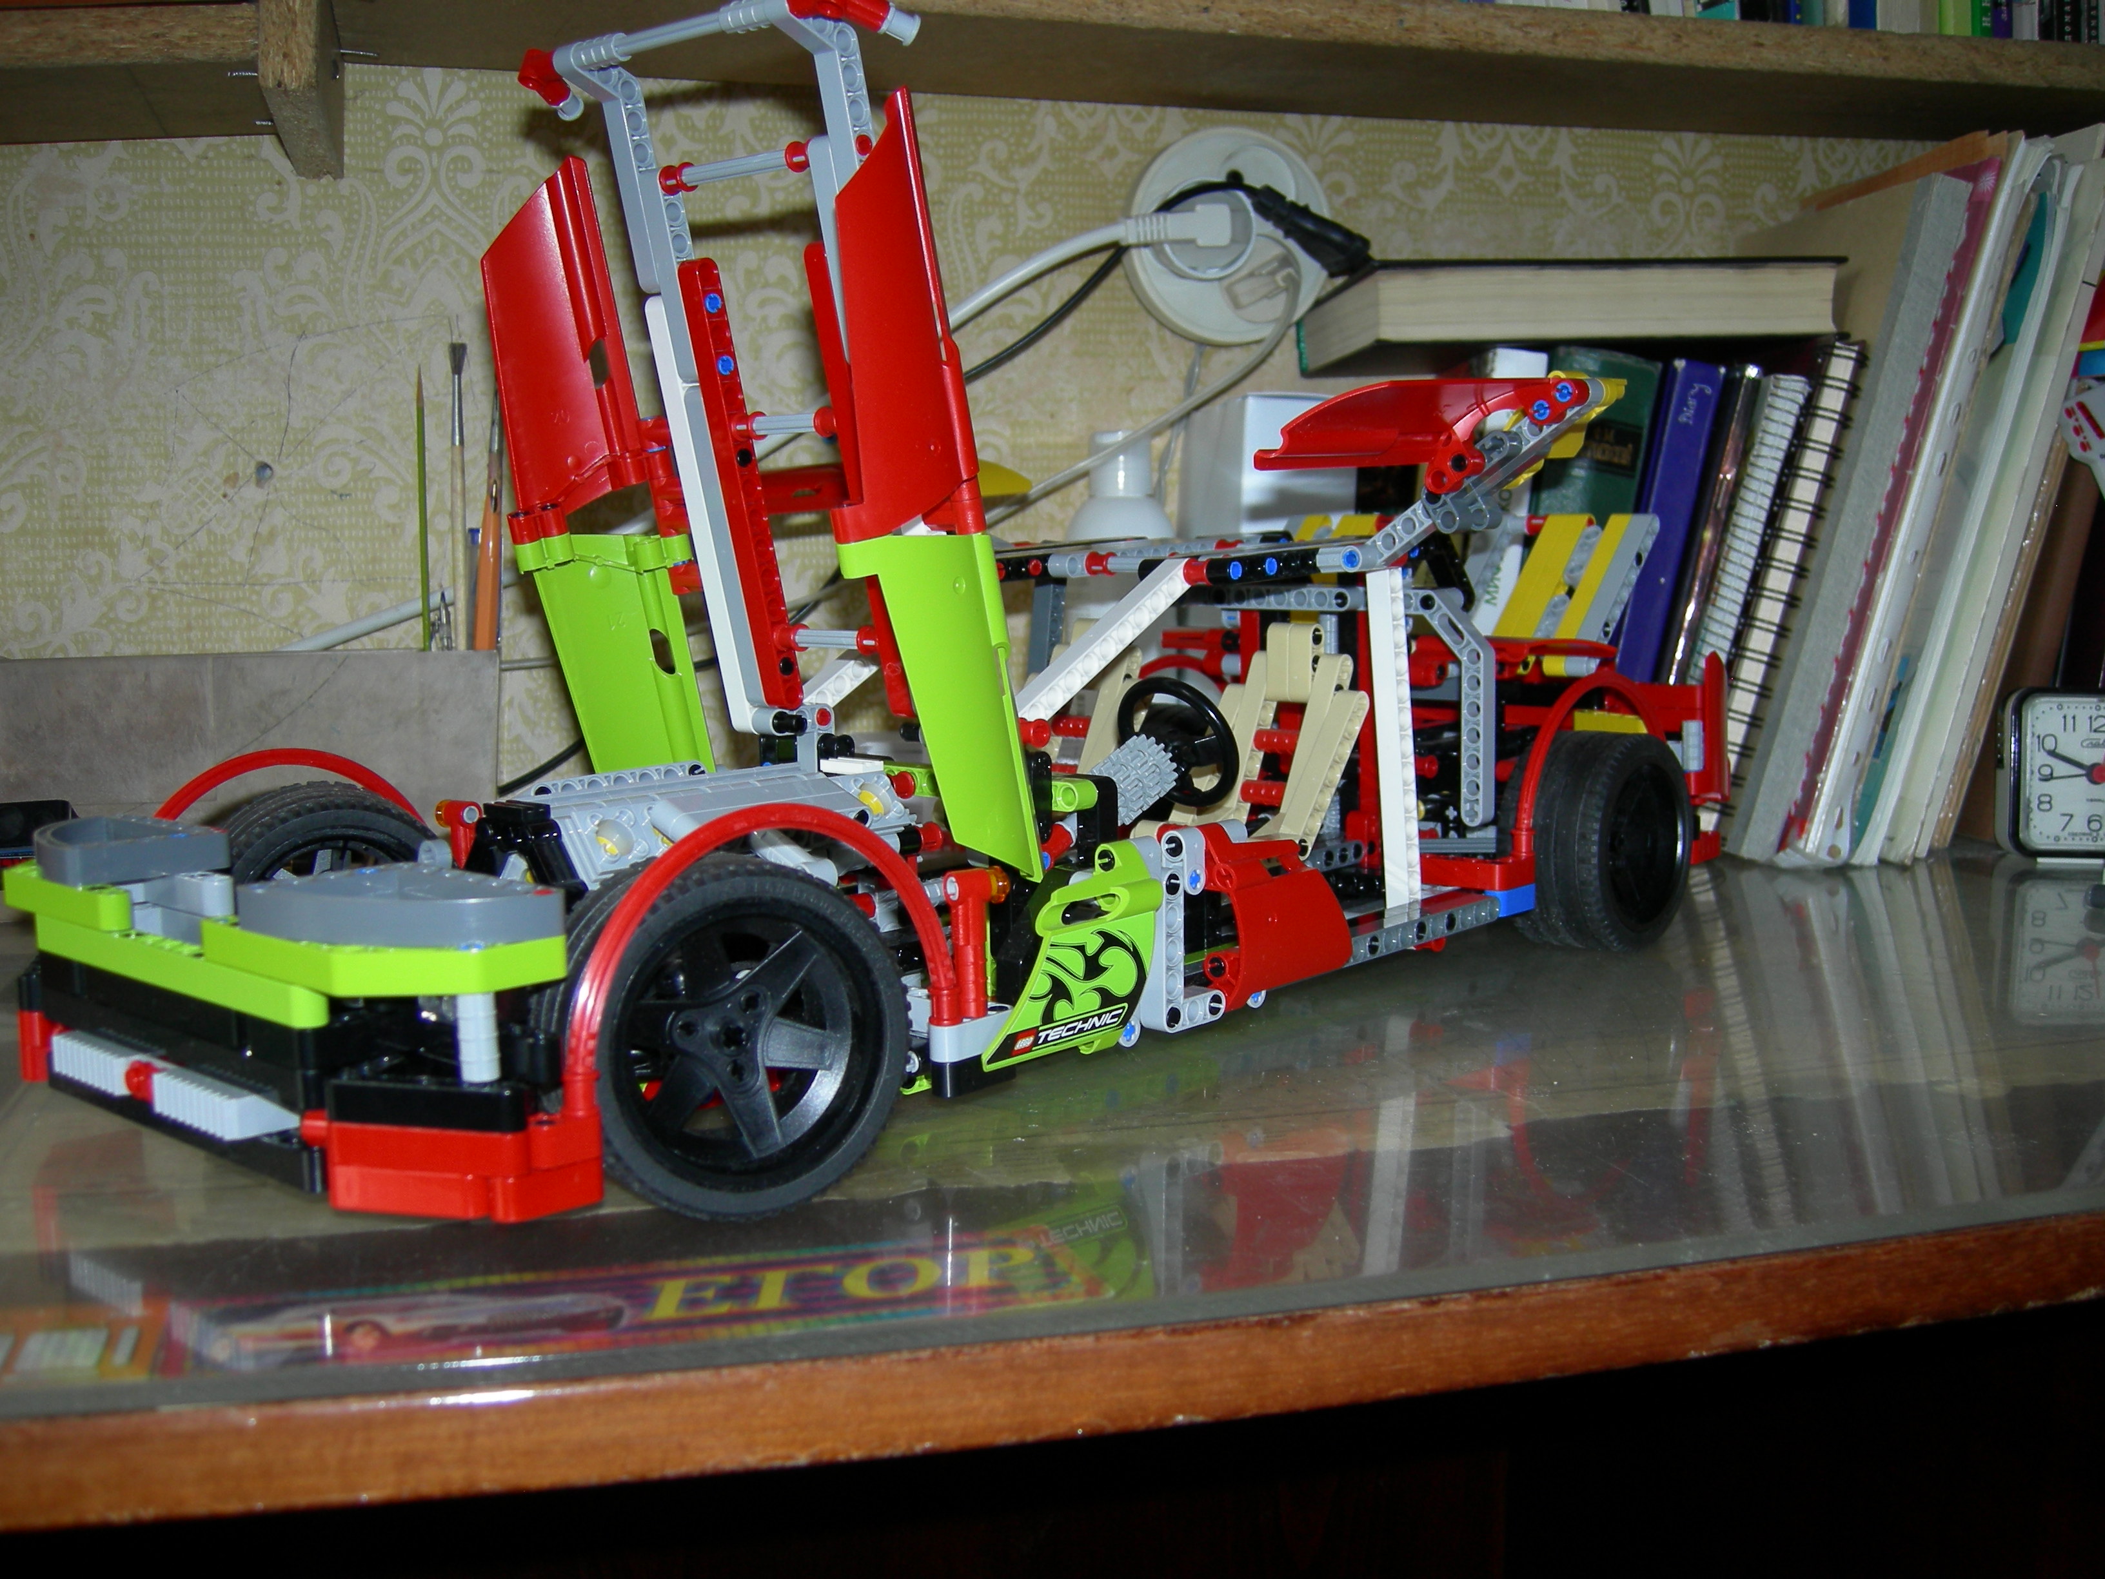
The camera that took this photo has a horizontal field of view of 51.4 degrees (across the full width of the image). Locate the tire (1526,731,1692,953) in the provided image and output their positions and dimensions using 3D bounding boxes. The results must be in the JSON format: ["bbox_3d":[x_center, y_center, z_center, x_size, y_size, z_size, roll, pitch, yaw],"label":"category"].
[{"bbox_3d":[0.171,0.017,0.680,0.034,0.069,0.069,6,9,42],"label":"tire"}]

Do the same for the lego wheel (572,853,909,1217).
[{"bbox_3d":[-0.065,0.048,0.434,0.069,0.069,0.036,-4,8,-29],"label":"lego wheel"}]

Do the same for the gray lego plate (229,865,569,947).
[{"bbox_3d":[-0.125,0.024,0.420,0.056,0.008,0.040,6,9,42],"label":"gray lego plate"}]

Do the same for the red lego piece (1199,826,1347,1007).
[{"bbox_3d":[0.056,0.030,0.559,0.020,0.046,0.054,6,9,42],"label":"red lego piece"}]

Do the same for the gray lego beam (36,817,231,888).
[{"bbox_3d":[-0.219,0.014,0.507,0.056,0.008,0.040,6,9,42],"label":"gray lego beam"}]

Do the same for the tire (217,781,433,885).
[{"bbox_3d":[-0.192,0.033,0.577,0.069,0.069,0.036,-4,8,-30],"label":"tire"}]

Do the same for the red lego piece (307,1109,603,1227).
[{"bbox_3d":[-0.111,0.068,0.411,0.044,0.018,0.040,6,9,42],"label":"red lego piece"}]

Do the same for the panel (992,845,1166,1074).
[{"bbox_3d":[0.005,0.038,0.503,0.018,0.048,0.054,6,9,42],"label":"panel"}]

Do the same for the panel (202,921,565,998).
[{"bbox_3d":[-0.131,0.031,0.427,0.072,0.008,0.040,6,9,42],"label":"panel"}]

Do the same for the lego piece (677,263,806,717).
[{"bbox_3d":[-0.081,-0.079,0.573,0.008,0.120,0.008,5,22,42],"label":"lego piece"}]

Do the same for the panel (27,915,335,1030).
[{"bbox_3d":[-0.183,0.036,0.454,0.120,0.008,0.008,6,9,42],"label":"panel"}]

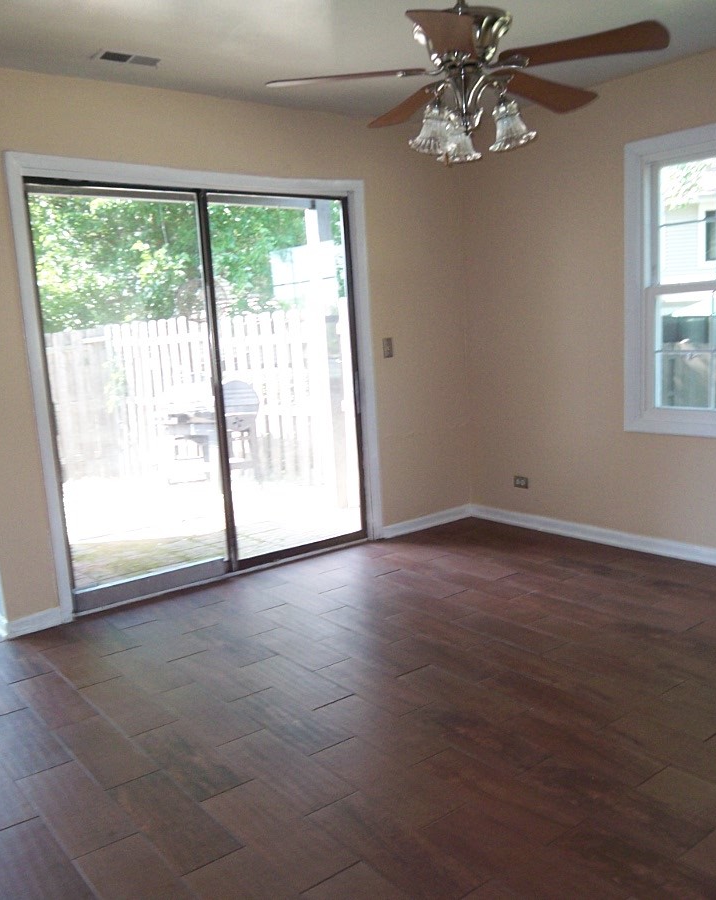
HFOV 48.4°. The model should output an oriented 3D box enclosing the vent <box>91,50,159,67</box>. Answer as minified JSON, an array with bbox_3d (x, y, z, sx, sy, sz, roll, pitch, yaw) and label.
[{"bbox_3d":[-0.965,-1.629,3.323,0.275,0.020,0.120,-10,11,-37],"label":"vent"}]

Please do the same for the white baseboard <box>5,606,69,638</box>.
[{"bbox_3d":[-1.464,0.783,3.617,0.250,0.082,0.018,-10,11,-37],"label":"white baseboard"}]

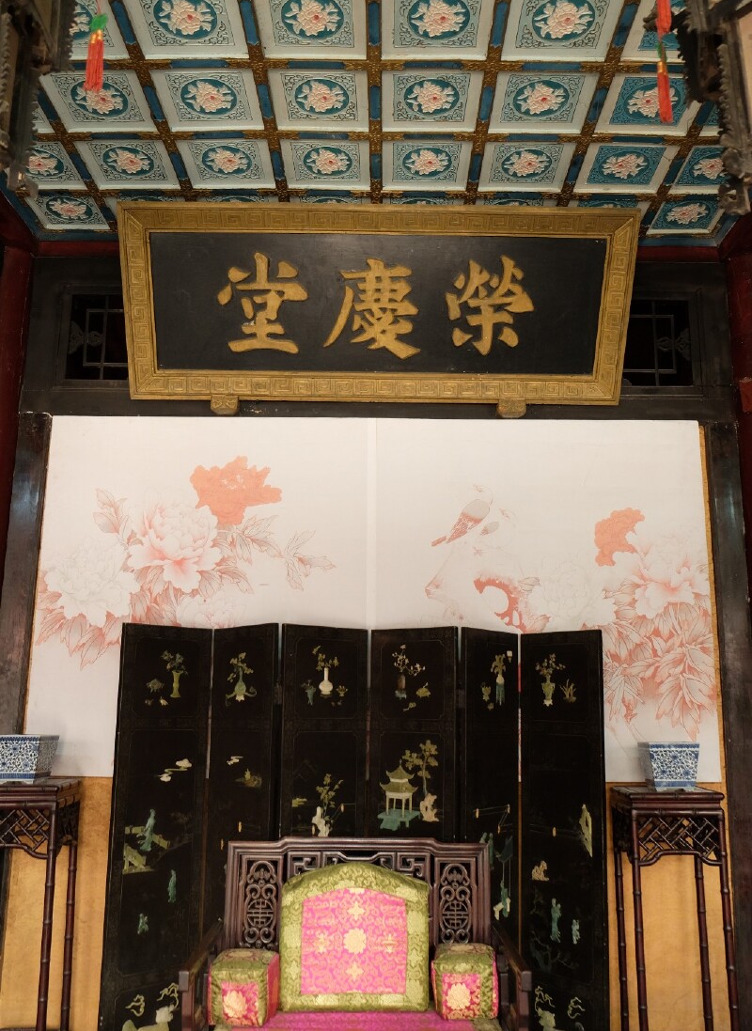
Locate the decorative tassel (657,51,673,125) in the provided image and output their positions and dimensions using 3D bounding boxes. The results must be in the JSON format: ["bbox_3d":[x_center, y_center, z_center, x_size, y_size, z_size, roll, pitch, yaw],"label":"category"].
[{"bbox_3d":[0.769,-1.137,2.253,0.030,0.215,0.028,1,-11,1],"label":"decorative tassel"}]

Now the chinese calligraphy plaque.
[{"bbox_3d":[0.008,-0.952,3.902,2.291,0.885,0.110,1,17,0],"label":"chinese calligraphy plaque"}]

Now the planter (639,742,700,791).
[{"bbox_3d":[1.211,1.033,3.484,0.200,0.190,0.185,0,-11,3],"label":"planter"}]

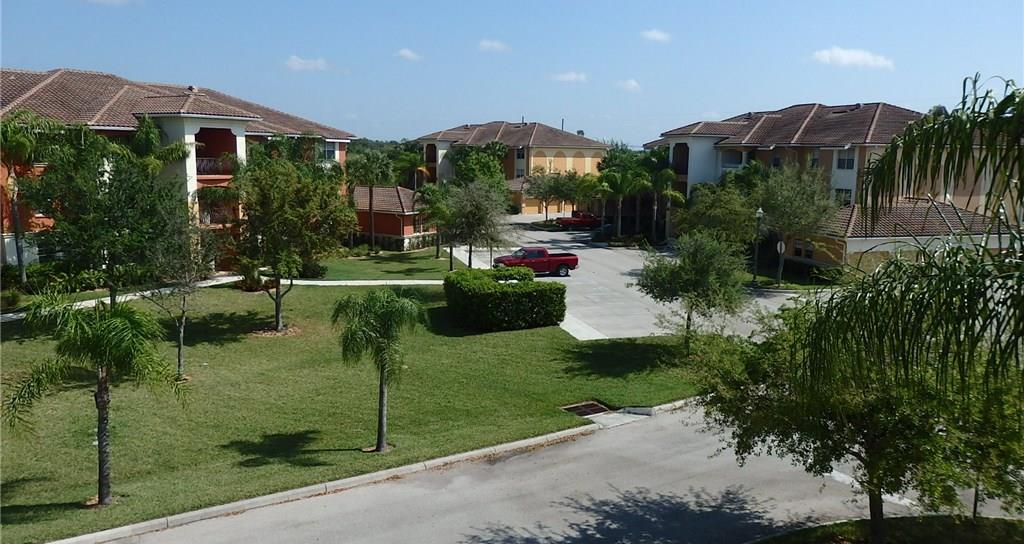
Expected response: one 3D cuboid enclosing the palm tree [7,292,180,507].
[{"bbox_3d":[-8.779,2.685,15.663,3.700,4.600,3.700,1,9,0],"label":"palm tree"}]

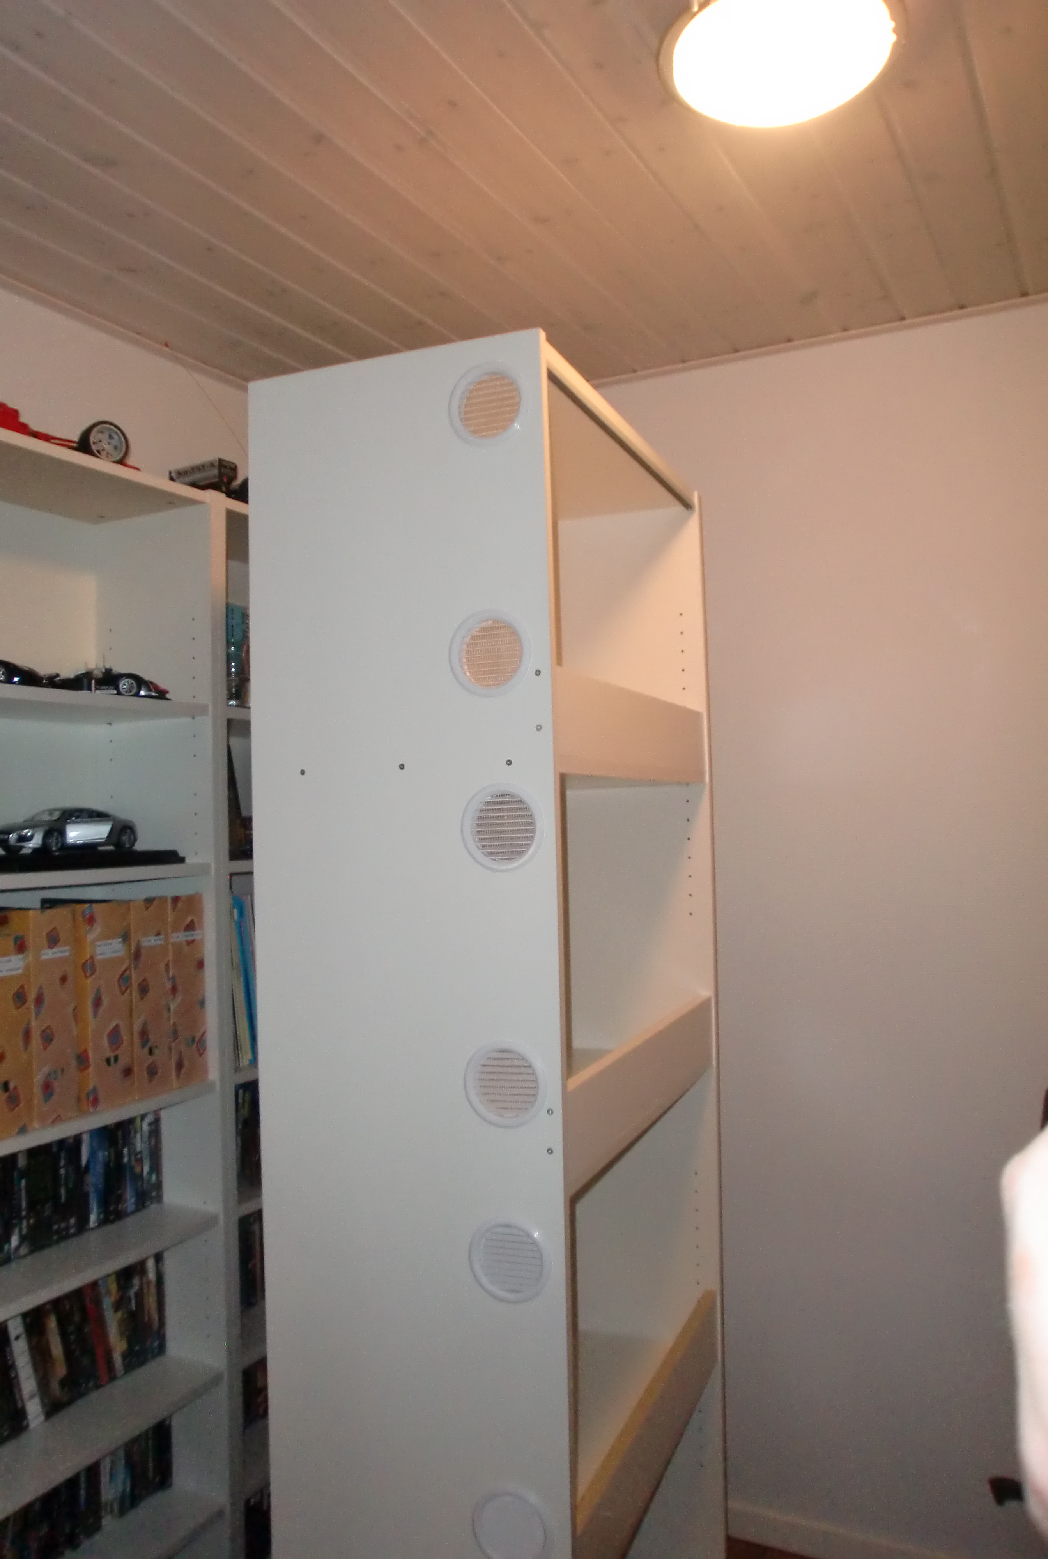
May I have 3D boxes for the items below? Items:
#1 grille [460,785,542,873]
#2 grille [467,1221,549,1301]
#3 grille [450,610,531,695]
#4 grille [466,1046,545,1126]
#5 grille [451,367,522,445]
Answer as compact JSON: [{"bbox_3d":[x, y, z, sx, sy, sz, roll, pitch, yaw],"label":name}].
[{"bbox_3d":[-0.023,0.055,1.301,0.095,0.095,0.013,-2,-2,21],"label":"grille"},{"bbox_3d":[-0.015,0.530,1.288,0.095,0.095,0.013,-2,-2,21],"label":"grille"},{"bbox_3d":[-0.037,-0.140,1.310,0.095,0.095,0.013,-2,-2,21],"label":"grille"},{"bbox_3d":[-0.019,0.338,1.294,0.095,0.095,0.013,-2,-2,21],"label":"grille"},{"bbox_3d":[-0.038,-0.419,1.316,0.095,0.095,0.013,-2,-2,21],"label":"grille"}]

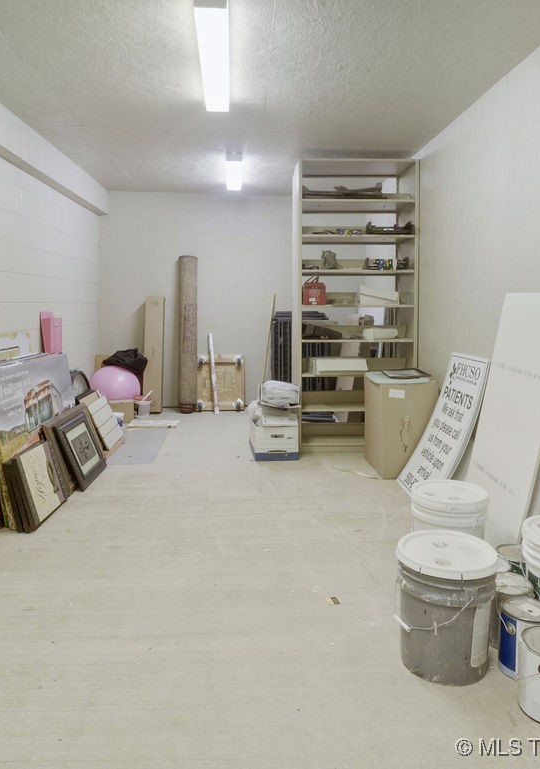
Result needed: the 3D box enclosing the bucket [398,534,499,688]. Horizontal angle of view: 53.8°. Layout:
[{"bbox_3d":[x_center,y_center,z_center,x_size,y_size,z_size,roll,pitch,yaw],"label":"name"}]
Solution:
[{"bbox_3d":[0.570,0.725,1.753,0.313,0.378,0.313,0,8,0],"label":"bucket"}]

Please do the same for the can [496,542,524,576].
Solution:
[{"bbox_3d":[0.993,0.760,2.130,0.165,0.195,0.165,0,8,0],"label":"can"}]

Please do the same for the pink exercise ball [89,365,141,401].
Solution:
[{"bbox_3d":[-1.591,0.041,5.450,0.530,0.500,0.530,0,7,-3],"label":"pink exercise ball"}]

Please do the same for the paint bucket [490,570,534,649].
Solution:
[{"bbox_3d":[0.815,0.782,1.840,0.168,0.192,0.168,0,6,0],"label":"paint bucket"}]

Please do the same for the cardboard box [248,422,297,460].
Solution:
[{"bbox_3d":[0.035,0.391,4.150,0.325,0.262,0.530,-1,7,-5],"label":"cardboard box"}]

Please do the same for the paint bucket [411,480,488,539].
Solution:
[{"bbox_3d":[0.755,0.634,2.250,0.310,0.365,0.310,0,6,0],"label":"paint bucket"}]

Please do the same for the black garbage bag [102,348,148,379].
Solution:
[{"bbox_3d":[-1.530,-0.190,5.650,0.480,0.360,0.380,0,8,-3],"label":"black garbage bag"}]

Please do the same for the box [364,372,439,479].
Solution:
[{"bbox_3d":[0.923,0.279,3.810,0.378,0.635,0.510,0,8,-3],"label":"box"}]

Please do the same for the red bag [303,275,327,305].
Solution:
[{"bbox_3d":[0.349,-0.737,4.130,0.175,0.235,0.110,0,7,-3],"label":"red bag"}]

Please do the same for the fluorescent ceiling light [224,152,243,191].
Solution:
[{"bbox_3d":[-0.330,-1.956,4.930,0.137,0.085,1.150,0,8,-3],"label":"fluorescent ceiling light"}]

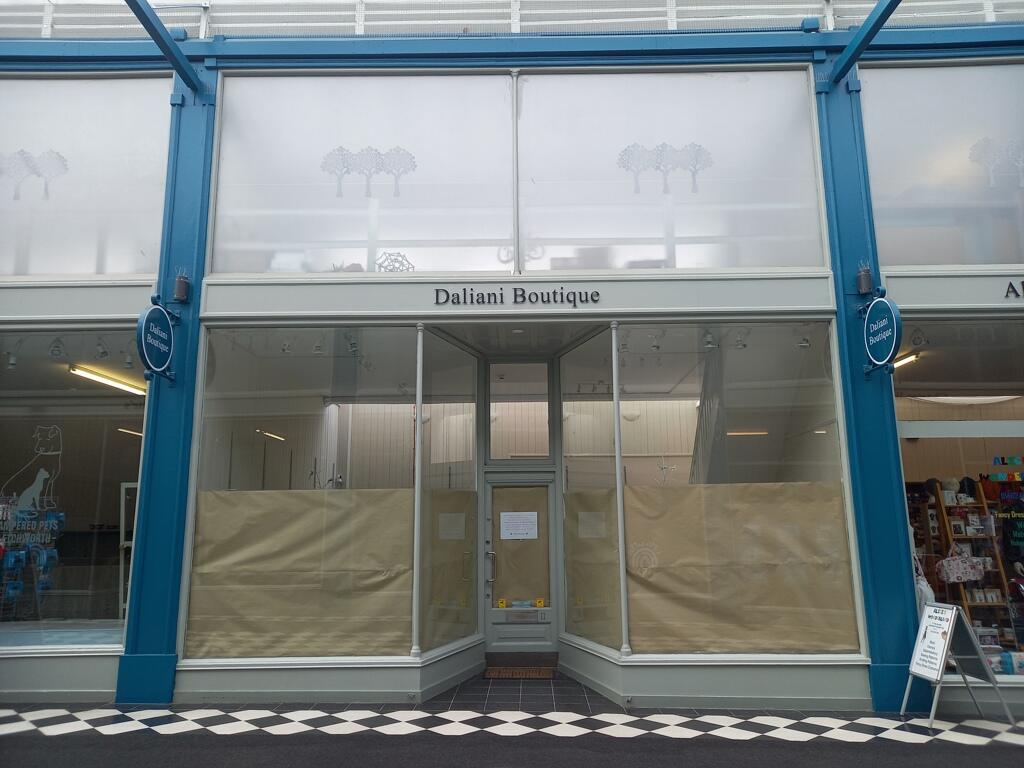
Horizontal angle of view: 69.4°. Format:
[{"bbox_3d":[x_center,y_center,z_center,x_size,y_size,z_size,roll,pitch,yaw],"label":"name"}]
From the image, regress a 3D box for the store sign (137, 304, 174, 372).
[{"bbox_3d":[-3.316,-0.403,6.923,0.065,0.620,0.600,-1,-11,2],"label":"store sign"}]

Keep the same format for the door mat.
[{"bbox_3d":[0.089,3.124,7.970,0.700,0.020,0.440,-1,-11,0],"label":"door mat"}]

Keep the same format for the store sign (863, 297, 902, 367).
[{"bbox_3d":[3.403,-0.470,6.816,0.065,0.620,0.600,0,-11,-1],"label":"store sign"}]

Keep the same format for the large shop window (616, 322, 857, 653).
[{"bbox_3d":[2.119,0.927,7.106,2.150,3.130,0.080,-1,-11,0],"label":"large shop window"}]

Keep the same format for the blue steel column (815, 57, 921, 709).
[{"bbox_3d":[3.439,-0.235,7.320,0.500,6.460,0.320,-1,-11,0],"label":"blue steel column"}]

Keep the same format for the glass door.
[{"bbox_3d":[0.084,2.060,8.431,0.790,1.910,0.060,-1,-11,0],"label":"glass door"}]

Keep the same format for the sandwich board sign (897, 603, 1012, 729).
[{"bbox_3d":[3.798,2.393,6.388,0.700,0.970,0.460,0,-11,-1],"label":"sandwich board sign"}]

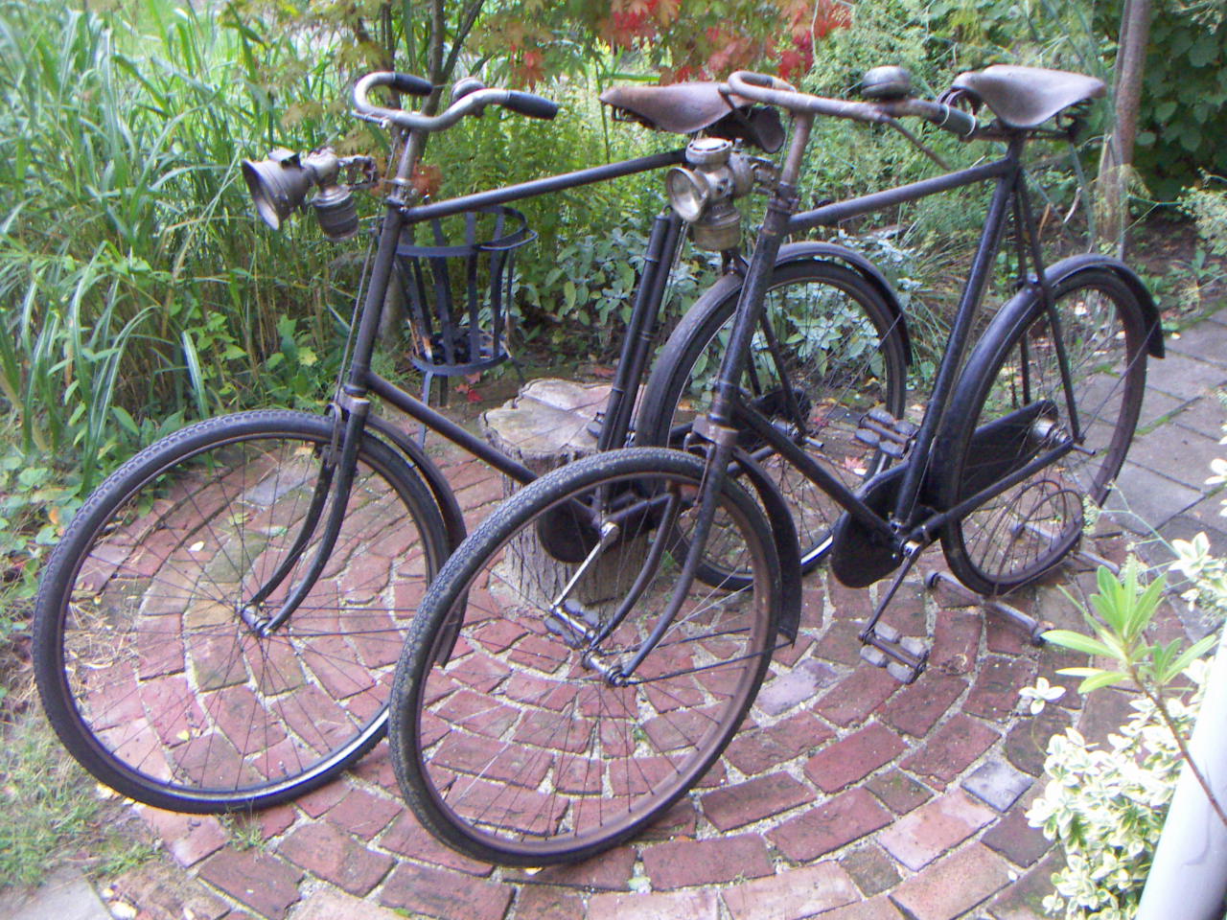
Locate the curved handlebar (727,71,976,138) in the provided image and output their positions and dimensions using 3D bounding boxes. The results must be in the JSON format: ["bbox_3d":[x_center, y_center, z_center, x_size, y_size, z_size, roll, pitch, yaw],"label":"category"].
[{"bbox_3d":[0.352,-0.543,1.925,0.185,0.090,0.450,-18,30,-28],"label":"curved handlebar"}]

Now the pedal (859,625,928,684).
[{"bbox_3d":[0.505,0.350,2.300,0.105,0.082,0.032,26,-5,45],"label":"pedal"}]

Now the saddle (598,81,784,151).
[{"bbox_3d":[0.110,-0.620,2.321,0.300,0.125,0.200,-19,26,-30],"label":"saddle"}]

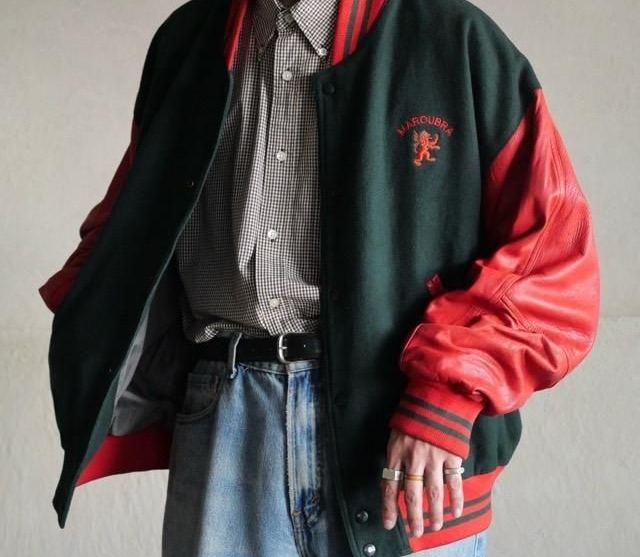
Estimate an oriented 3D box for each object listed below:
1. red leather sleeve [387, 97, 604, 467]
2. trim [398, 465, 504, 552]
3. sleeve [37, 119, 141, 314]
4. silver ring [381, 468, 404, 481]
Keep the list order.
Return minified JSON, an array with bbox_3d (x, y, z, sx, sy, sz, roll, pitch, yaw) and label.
[{"bbox_3d":[0.197,-0.007,2.000,0.200,0.420,0.270,1,3,30],"label":"red leather sleeve"},{"bbox_3d":[0.151,0.263,2.040,0.170,0.080,0.065,-2,3,-37],"label":"trim"},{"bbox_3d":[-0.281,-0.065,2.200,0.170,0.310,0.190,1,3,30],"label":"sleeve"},{"bbox_3d":[0.077,0.212,1.920,0.022,0.011,0.022,1,2,18],"label":"silver ring"}]

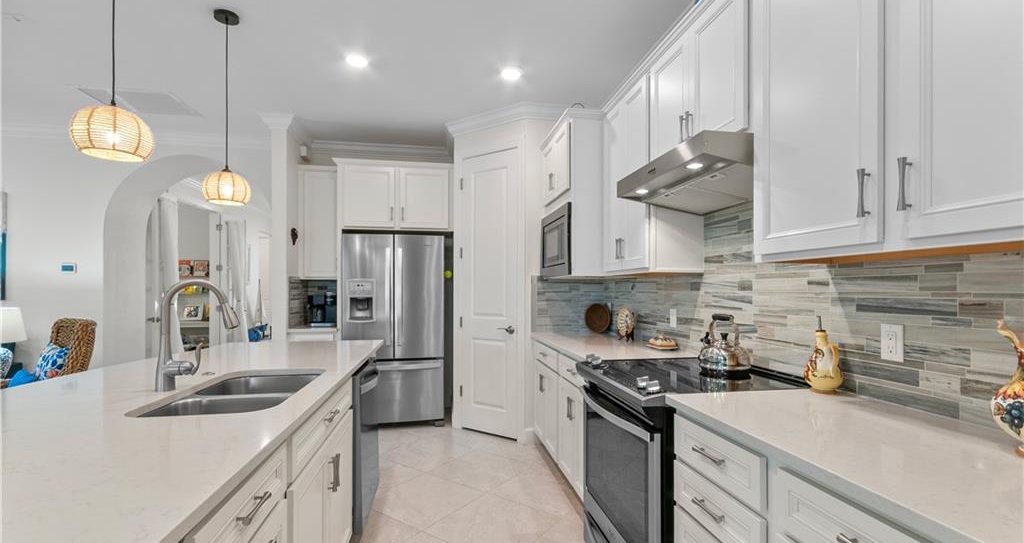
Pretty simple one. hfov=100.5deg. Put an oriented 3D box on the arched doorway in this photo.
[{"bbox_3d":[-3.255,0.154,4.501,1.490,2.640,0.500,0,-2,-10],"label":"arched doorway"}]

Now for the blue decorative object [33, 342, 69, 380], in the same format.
[{"bbox_3d":[-3.793,0.756,3.500,0.410,0.390,0.140,-1,-20,35],"label":"blue decorative object"}]

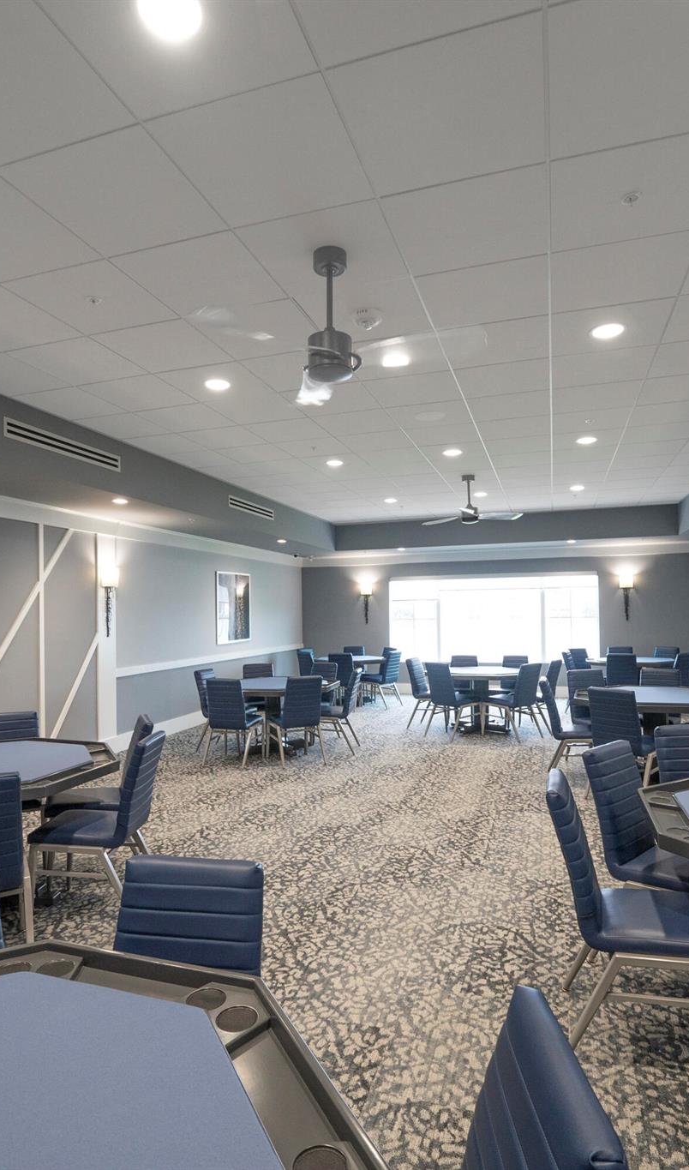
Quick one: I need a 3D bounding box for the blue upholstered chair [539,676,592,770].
[{"bbox_3d":[2.242,1.339,5.686,0.600,0.880,0.410,-1,-2,26],"label":"blue upholstered chair"}]

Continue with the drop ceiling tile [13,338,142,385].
[{"bbox_3d":[-1.652,-1.398,3.670,0.600,0.020,0.600,-1,-3,18],"label":"drop ceiling tile"}]

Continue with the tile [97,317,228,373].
[{"bbox_3d":[-1.048,-1.404,3.452,0.610,0.025,0.580,-2,-2,20],"label":"tile"}]

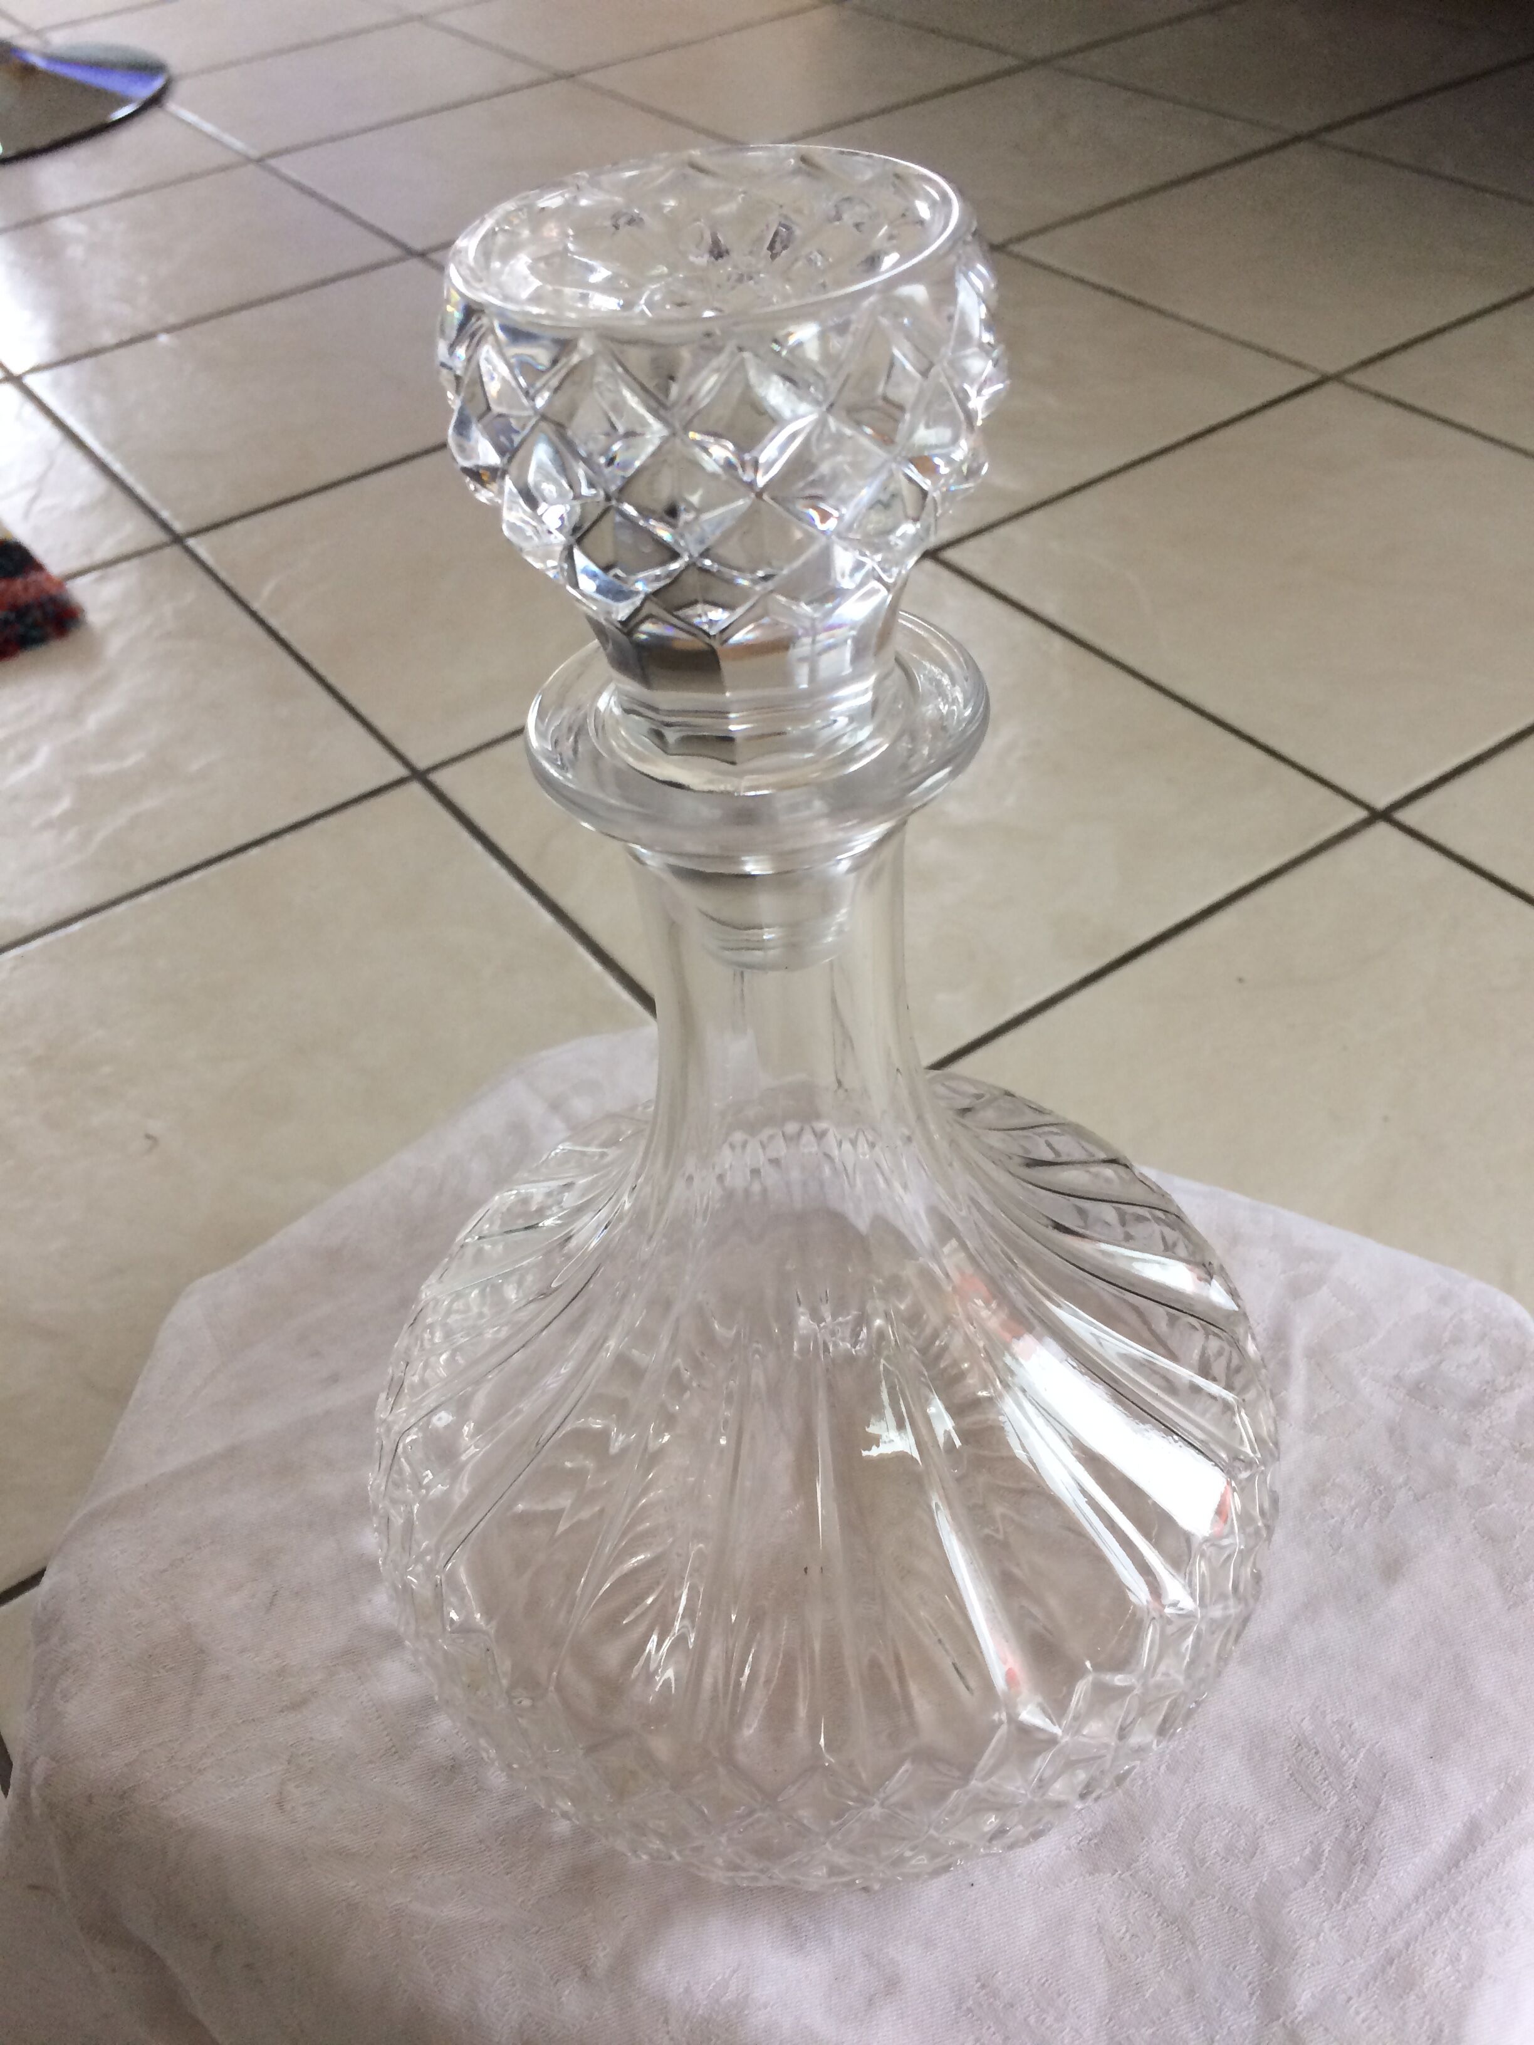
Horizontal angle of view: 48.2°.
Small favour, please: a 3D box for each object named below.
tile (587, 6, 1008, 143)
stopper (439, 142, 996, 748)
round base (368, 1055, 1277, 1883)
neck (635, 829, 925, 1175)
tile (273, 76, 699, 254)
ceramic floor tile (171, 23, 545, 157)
[{"bbox_3d":[0.032,-0.953,1.722,0.330,0.010,0.330,-28,48,-22],"label":"tile"},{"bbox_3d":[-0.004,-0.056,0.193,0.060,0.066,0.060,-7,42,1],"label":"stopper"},{"bbox_3d":[0.009,0.066,0.311,0.164,0.107,0.164,-3,44,3],"label":"round base"},{"bbox_3d":[0.002,-0.004,0.243,0.043,0.064,0.043,-6,44,0],"label":"neck"},{"bbox_3d":[-0.245,-0.802,1.595,0.330,0.010,0.330,-28,48,-22],"label":"tile"},{"bbox_3d":[-0.438,-0.983,1.802,0.330,0.010,0.330,-28,48,-22],"label":"ceramic floor tile"}]

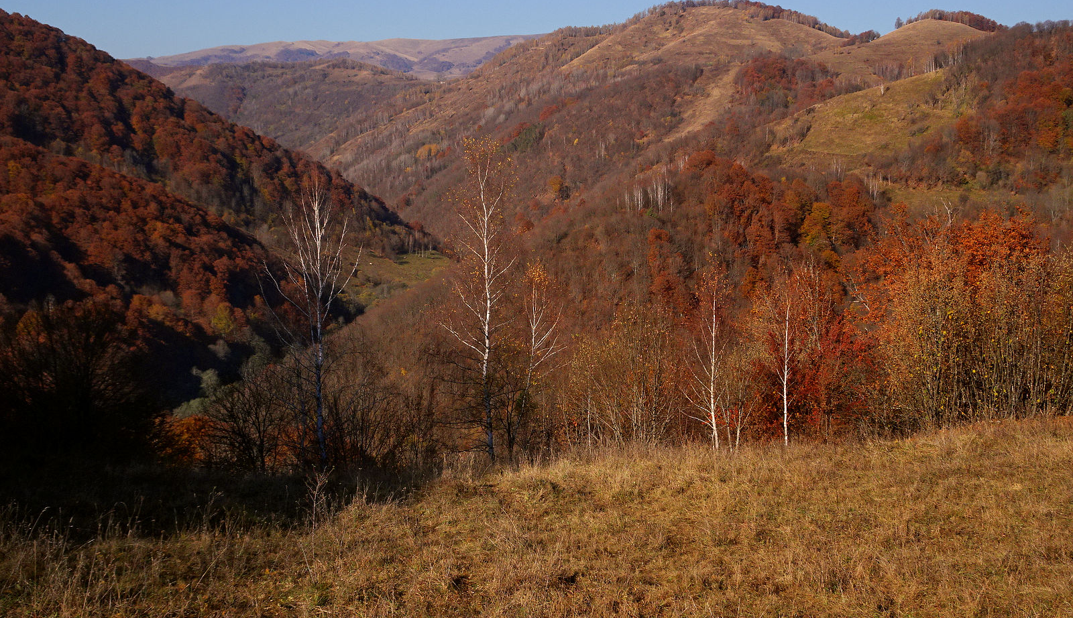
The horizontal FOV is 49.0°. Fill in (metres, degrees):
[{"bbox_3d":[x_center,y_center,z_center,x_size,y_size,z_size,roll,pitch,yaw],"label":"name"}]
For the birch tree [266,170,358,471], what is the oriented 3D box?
[{"bbox_3d":[-5.300,0.410,27.800,2.250,6.950,2.150,0,9,0],"label":"birch tree"}]

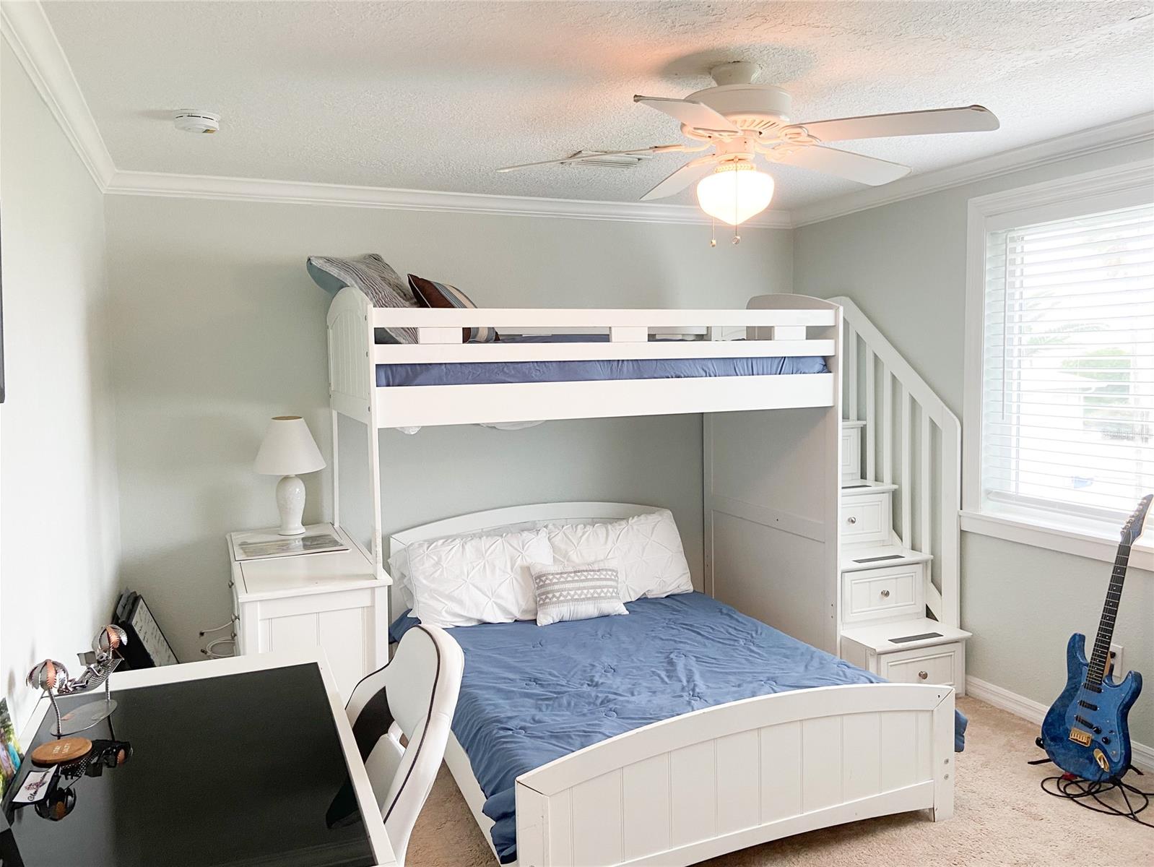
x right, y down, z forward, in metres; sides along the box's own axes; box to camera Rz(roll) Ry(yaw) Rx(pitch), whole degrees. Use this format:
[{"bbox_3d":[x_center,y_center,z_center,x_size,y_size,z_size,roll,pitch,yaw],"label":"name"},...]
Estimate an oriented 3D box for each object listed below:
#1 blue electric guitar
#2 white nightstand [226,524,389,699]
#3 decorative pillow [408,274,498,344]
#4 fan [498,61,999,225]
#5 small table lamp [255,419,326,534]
[{"bbox_3d":[1.804,0.685,2.937,0.070,0.985,0.320,19,-6,-21],"label":"blue electric guitar"},{"bbox_3d":[-1.062,0.866,3.384,0.495,0.794,1.157,-3,5,-23],"label":"white nightstand"},{"bbox_3d":[-0.509,-0.511,3.636,0.140,0.400,0.400,-44,-5,12],"label":"decorative pillow"},{"bbox_3d":[0.441,-0.798,2.412,1.320,0.429,1.320,-3,5,-23],"label":"fan"},{"bbox_3d":[-1.239,0.182,3.745,0.287,0.497,0.287,-3,5,-23],"label":"small table lamp"}]

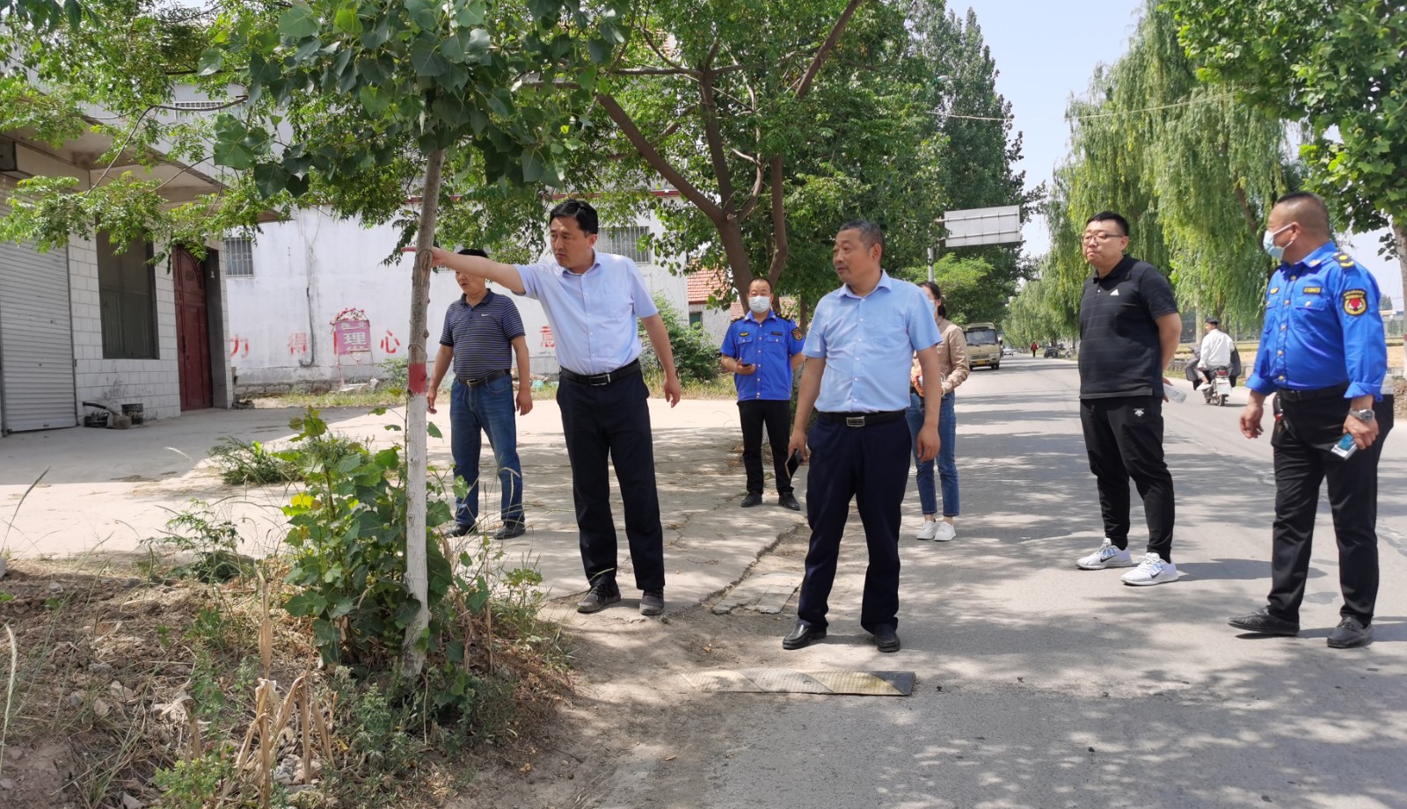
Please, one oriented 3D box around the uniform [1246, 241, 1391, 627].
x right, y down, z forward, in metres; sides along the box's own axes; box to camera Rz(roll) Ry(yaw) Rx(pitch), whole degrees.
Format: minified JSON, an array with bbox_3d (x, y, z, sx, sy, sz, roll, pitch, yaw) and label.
[{"bbox_3d":[2.439,0.120,4.360,0.420,1.460,0.540,-3,3,-22],"label":"uniform"}]

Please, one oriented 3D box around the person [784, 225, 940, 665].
[{"bbox_3d":[0.644,0.122,4.420,0.600,1.700,0.380,-1,3,17],"label":"person"}]

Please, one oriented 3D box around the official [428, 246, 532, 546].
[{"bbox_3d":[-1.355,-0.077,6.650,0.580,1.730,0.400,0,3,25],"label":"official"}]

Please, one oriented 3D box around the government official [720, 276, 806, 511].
[{"bbox_3d":[0.445,-0.094,8.150,0.600,1.700,0.380,-1,3,10],"label":"government official"}]

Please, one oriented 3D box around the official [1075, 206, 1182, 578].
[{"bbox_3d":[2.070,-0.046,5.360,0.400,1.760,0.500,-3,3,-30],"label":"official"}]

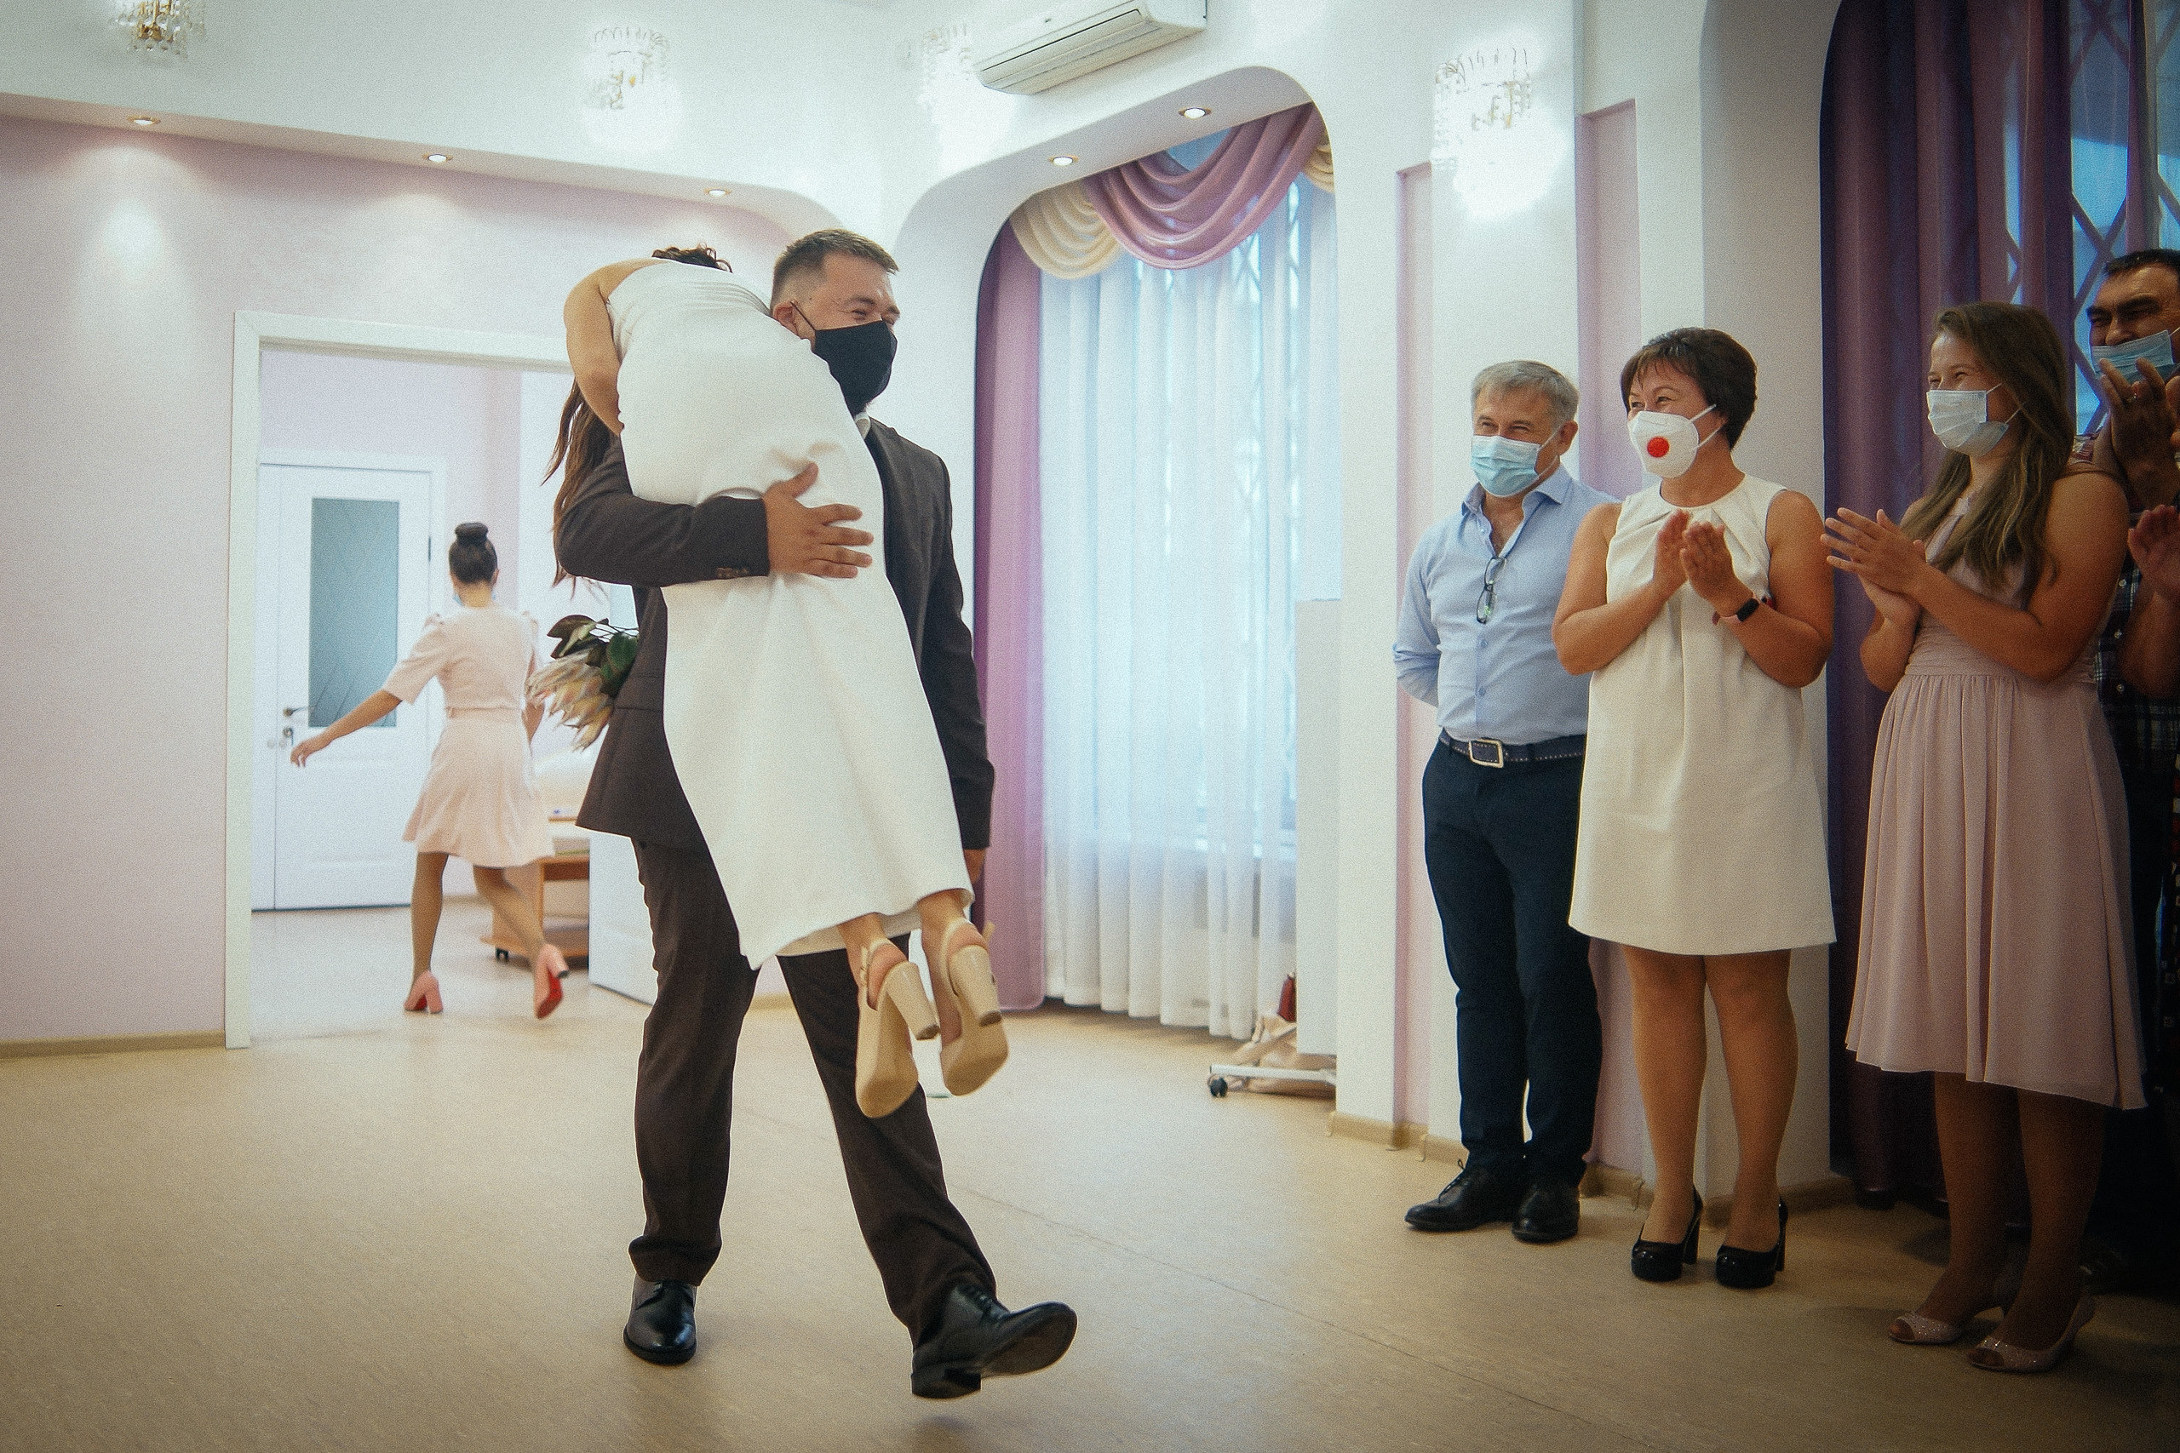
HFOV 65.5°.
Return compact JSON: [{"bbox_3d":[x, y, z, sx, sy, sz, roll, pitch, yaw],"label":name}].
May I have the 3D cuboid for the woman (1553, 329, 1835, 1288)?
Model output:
[{"bbox_3d":[1.107,0.135,3.110,0.500,1.745,0.420,0,0,31],"label":"woman"}]

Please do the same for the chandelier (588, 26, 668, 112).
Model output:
[{"bbox_3d":[-1.489,-2.118,5.460,0.245,0.225,0.170,0,0,-21],"label":"chandelier"}]

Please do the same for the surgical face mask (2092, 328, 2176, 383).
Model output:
[{"bbox_3d":[1.849,-0.652,3.000,0.085,0.105,0.140,-14,7,-31],"label":"surgical face mask"}]

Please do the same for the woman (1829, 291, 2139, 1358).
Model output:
[{"bbox_3d":[1.454,0.152,2.770,0.470,1.710,0.450,0,0,-34],"label":"woman"}]

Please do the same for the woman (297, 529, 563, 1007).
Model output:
[{"bbox_3d":[-2.336,0.146,6.000,0.920,1.720,0.550,0,0,-19],"label":"woman"}]

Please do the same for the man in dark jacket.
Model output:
[{"bbox_3d":[-0.434,0.102,2.640,0.660,1.790,0.780,0,0,-32],"label":"man in dark jacket"}]

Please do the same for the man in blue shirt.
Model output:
[{"bbox_3d":[0.847,0.133,3.420,0.500,1.750,0.380,0,0,37],"label":"man in blue shirt"}]

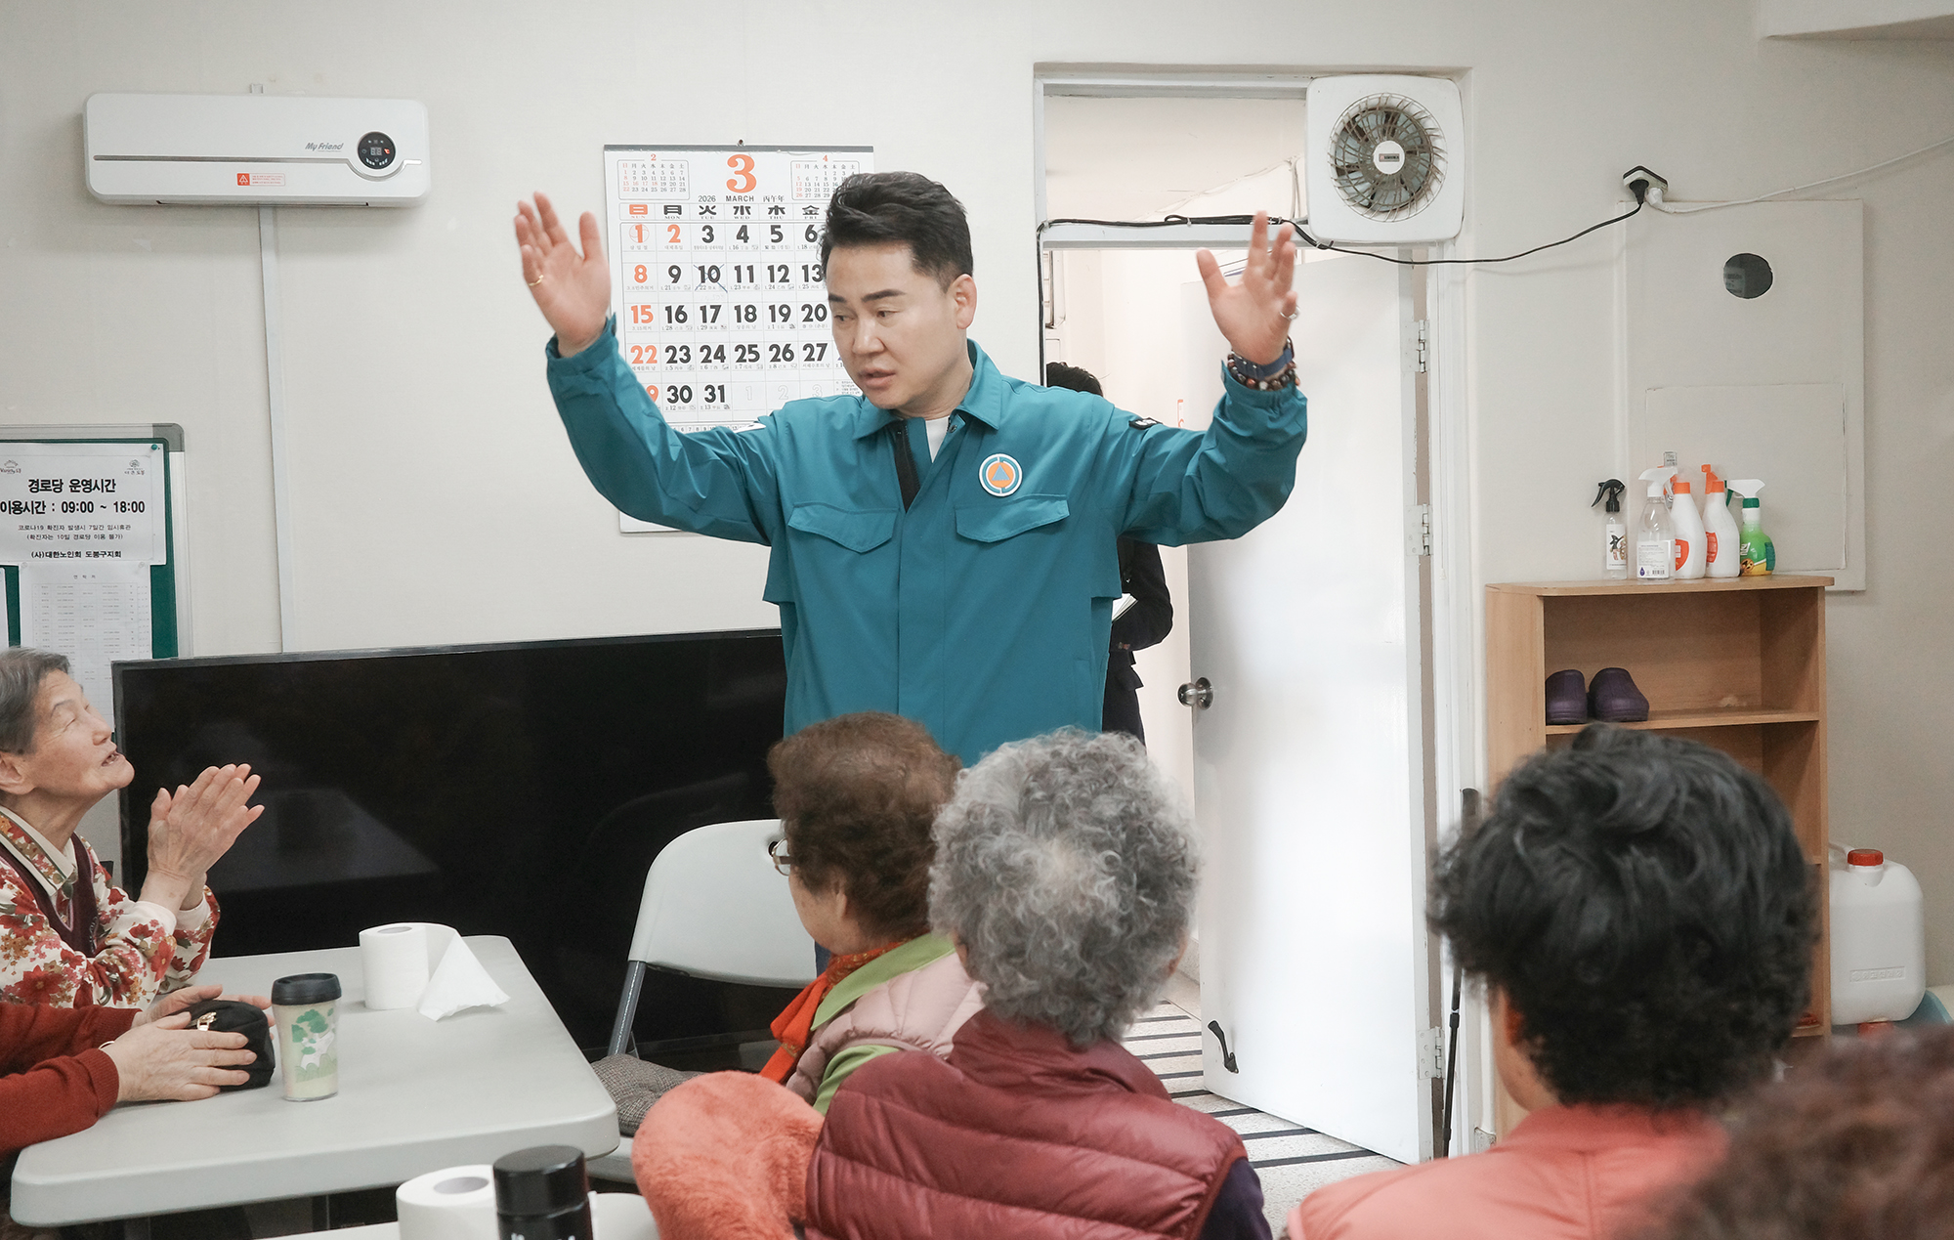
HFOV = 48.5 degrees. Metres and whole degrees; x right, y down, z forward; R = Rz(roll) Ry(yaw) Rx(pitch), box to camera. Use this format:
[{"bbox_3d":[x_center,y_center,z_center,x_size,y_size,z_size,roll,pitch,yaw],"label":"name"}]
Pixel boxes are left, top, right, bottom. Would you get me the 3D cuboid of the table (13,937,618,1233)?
[{"bbox_3d":[-0.909,0.946,3.053,0.669,0.737,1.238,-3,3,-18],"label":"table"}]

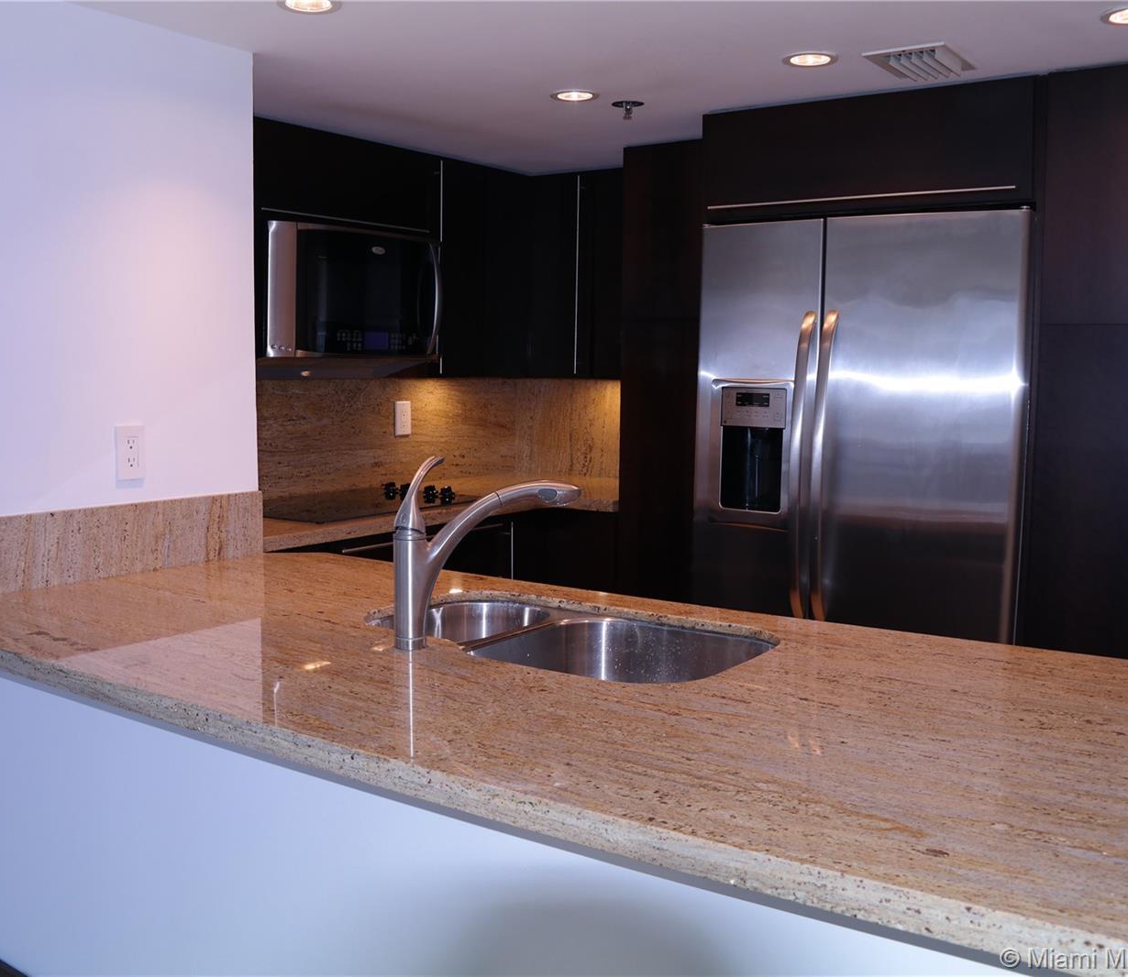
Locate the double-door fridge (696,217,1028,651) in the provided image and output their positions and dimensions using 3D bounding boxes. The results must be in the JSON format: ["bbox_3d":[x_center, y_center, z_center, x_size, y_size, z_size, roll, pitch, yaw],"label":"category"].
[{"bbox_3d":[0.977,0.129,3.419,0.910,1.790,0.820,4,7,32],"label":"double-door fridge"}]

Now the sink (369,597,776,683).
[{"bbox_3d":[-0.018,0.370,1.963,0.760,0.220,0.470,4,7,32],"label":"sink"}]

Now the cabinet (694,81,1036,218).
[{"bbox_3d":[0.963,-0.938,3.287,0.910,0.310,0.650,4,7,32],"label":"cabinet"}]

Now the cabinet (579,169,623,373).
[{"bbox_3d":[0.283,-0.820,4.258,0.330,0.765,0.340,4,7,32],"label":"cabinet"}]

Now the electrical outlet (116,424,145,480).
[{"bbox_3d":[-0.966,-0.081,2.455,0.010,0.117,0.071,4,7,32],"label":"electrical outlet"}]

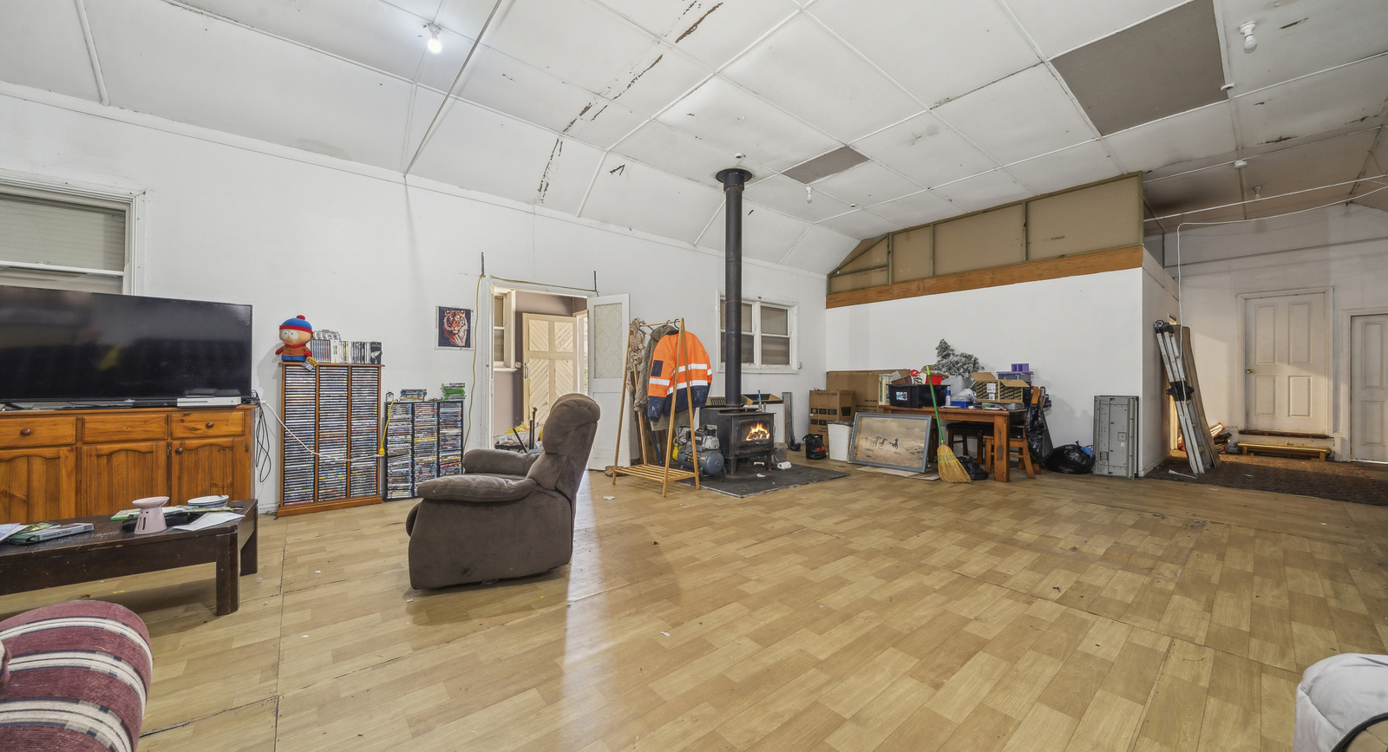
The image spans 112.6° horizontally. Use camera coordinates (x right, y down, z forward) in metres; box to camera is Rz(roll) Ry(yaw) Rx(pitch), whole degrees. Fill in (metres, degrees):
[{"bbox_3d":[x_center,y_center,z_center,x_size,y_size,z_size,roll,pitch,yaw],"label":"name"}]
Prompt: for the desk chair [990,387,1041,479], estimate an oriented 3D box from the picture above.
[{"bbox_3d":[3.954,0.676,5.676,0.450,1.050,0.500,0,0,-39],"label":"desk chair"}]

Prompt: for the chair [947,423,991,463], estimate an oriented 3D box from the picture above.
[{"bbox_3d":[3.871,0.696,6.481,0.520,1.000,0.450,0,0,-39],"label":"chair"}]

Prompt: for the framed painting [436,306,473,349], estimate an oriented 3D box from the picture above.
[{"bbox_3d":[-2.436,-0.495,4.721,0.345,0.430,0.025,0,0,-40],"label":"framed painting"}]

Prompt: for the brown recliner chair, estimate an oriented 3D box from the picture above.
[{"bbox_3d":[-1.189,0.654,3.121,1.050,1.060,0.980,0,0,-15],"label":"brown recliner chair"}]

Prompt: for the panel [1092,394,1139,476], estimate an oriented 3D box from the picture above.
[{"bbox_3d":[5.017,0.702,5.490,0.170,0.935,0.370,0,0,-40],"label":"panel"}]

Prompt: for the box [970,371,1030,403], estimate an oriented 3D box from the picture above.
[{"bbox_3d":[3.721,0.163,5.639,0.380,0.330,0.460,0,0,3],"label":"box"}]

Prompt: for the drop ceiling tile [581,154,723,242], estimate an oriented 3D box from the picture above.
[{"bbox_3d":[-0.469,-2.236,6.005,1.912,0.030,0.930,0,-33,-39],"label":"drop ceiling tile"}]

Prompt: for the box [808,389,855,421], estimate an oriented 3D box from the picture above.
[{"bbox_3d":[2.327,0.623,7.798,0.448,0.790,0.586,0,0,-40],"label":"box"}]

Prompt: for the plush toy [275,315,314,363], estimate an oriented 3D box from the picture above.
[{"bbox_3d":[-3.316,-0.307,3.838,0.240,0.390,0.200,0,0,-19],"label":"plush toy"}]

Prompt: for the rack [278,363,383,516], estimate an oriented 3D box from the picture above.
[{"bbox_3d":[-3.220,0.534,4.122,0.720,1.264,0.200,0,0,-39],"label":"rack"}]

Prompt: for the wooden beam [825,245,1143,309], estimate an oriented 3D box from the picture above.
[{"bbox_3d":[3.893,-1.398,7.072,0.070,0.255,4.280,0,0,-40],"label":"wooden beam"}]

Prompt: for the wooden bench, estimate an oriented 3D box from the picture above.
[{"bbox_3d":[8.555,1.098,6.730,0.250,0.160,0.830,0,0,-40],"label":"wooden bench"}]

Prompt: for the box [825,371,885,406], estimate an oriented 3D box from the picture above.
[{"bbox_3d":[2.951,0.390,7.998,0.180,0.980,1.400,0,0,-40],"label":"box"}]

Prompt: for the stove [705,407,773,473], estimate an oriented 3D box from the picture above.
[{"bbox_3d":[0.566,0.789,5.872,0.700,0.740,0.550,0,0,-26],"label":"stove"}]

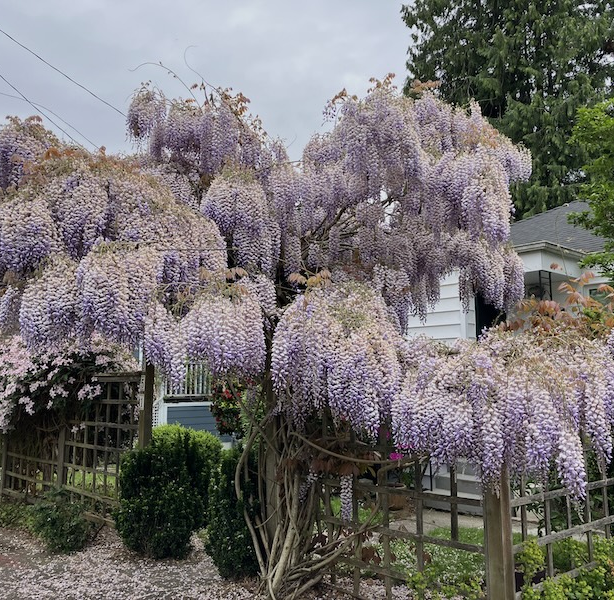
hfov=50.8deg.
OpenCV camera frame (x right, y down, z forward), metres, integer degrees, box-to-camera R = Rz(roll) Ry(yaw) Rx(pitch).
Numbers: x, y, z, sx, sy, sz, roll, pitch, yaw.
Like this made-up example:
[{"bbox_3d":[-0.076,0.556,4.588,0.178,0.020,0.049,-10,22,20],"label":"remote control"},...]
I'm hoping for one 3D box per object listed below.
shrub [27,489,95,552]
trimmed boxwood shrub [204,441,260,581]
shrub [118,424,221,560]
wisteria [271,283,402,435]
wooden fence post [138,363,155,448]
[{"bbox_3d":[-2.520,2.242,6.718,0.600,0.600,0.550,0,-9,0],"label":"shrub"},{"bbox_3d":[-0.640,1.844,5.767,0.580,1.100,0.620,0,-9,0],"label":"trimmed boxwood shrub"},{"bbox_3d":[-1.430,1.941,6.734,0.950,1.200,0.850,8,-12,-41],"label":"shrub"},{"bbox_3d":[0.205,0.372,4.415,0.840,1.000,0.800,0,-9,0],"label":"wisteria"},{"bbox_3d":[-1.720,1.581,6.860,0.100,1.950,0.100,8,-12,-41],"label":"wooden fence post"}]

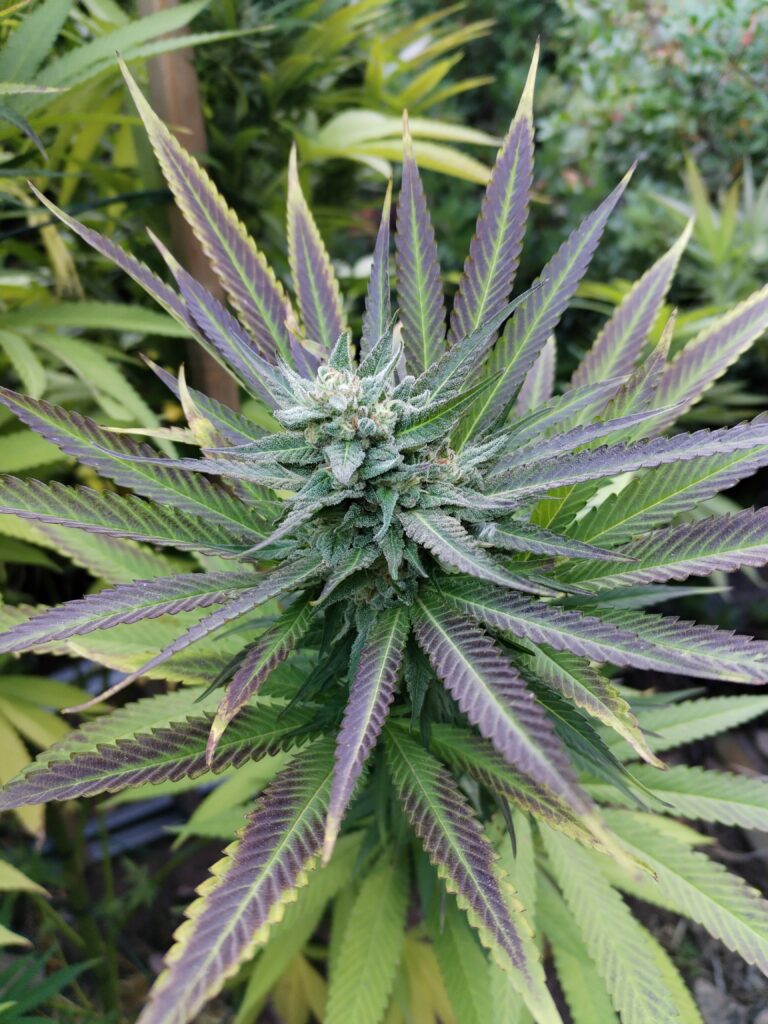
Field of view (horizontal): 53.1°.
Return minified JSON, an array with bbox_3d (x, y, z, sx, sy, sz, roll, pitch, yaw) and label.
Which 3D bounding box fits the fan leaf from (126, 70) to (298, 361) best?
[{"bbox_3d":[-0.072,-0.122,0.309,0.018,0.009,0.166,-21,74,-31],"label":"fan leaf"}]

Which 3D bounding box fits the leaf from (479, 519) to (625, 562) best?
[{"bbox_3d":[0.058,0.010,0.267,0.054,0.006,0.011,15,33,7],"label":"leaf"}]

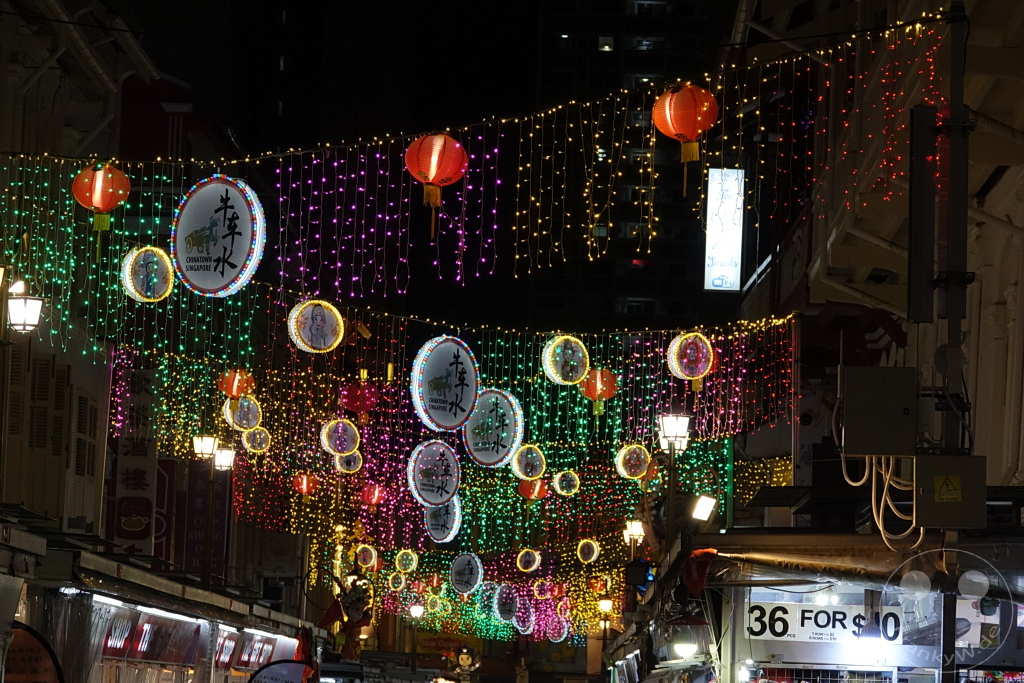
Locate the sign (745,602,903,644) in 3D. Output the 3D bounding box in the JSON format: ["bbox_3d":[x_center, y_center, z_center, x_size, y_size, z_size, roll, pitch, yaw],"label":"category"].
[{"bbox_3d":[1.759,1.590,22.300,0.890,0.210,0.015,1,-5,3],"label":"sign"}]

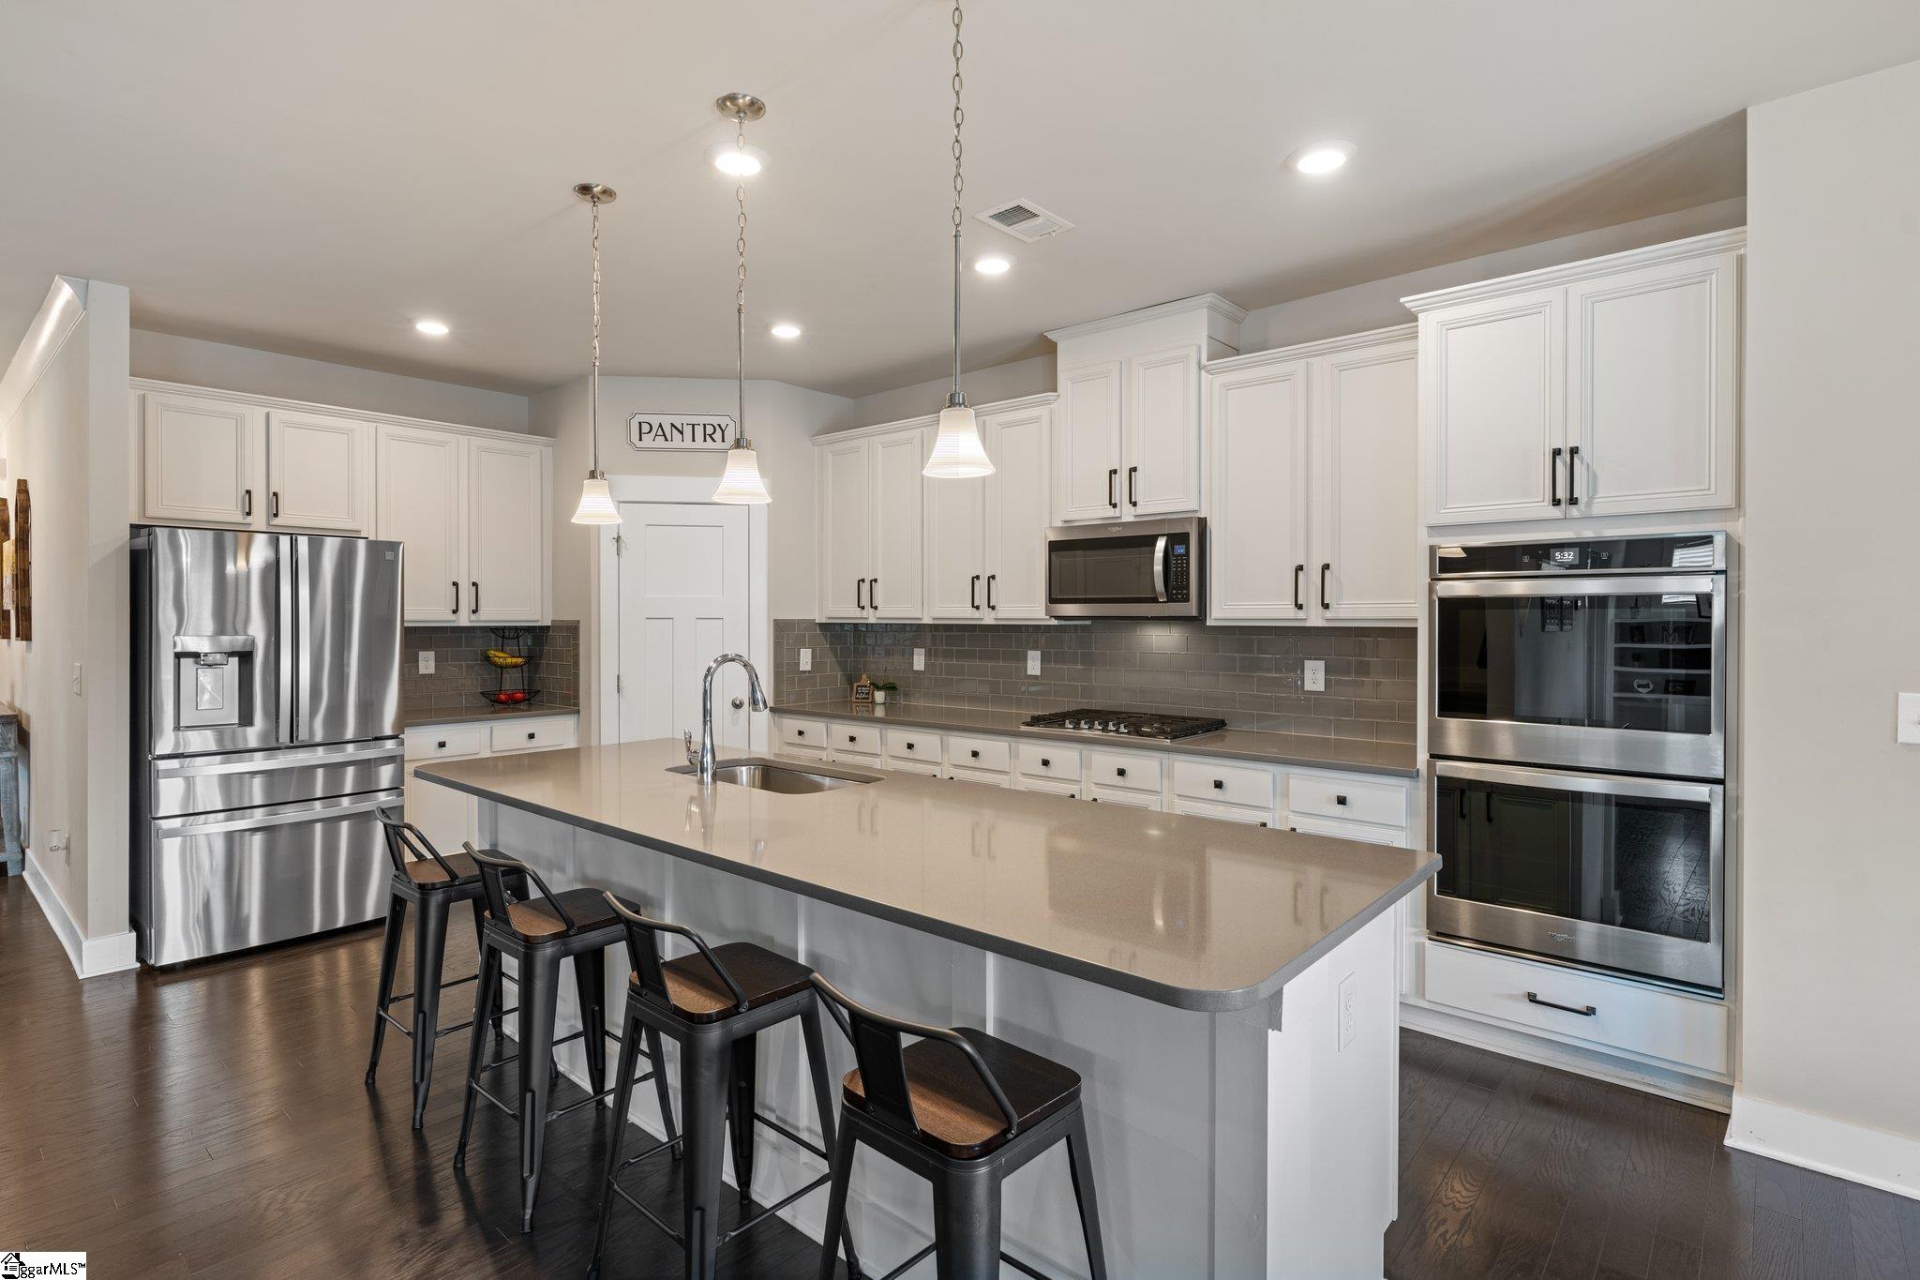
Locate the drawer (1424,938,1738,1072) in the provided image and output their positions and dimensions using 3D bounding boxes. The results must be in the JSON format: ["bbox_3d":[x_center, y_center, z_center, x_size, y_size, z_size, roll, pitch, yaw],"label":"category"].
[{"bbox_3d":[1.962,1.095,3.055,0.776,0.191,0.420,1,2,42],"label":"drawer"}]

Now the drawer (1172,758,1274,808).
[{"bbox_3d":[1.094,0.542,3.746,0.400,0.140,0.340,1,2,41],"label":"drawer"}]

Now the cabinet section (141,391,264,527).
[{"bbox_3d":[-3.486,-0.795,4.379,0.330,0.570,0.435,1,1,41],"label":"cabinet section"}]

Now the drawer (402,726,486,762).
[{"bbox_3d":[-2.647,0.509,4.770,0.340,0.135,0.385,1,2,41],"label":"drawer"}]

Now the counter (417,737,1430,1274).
[{"bbox_3d":[-0.391,0.881,2.512,2.800,0.914,1.010,1,2,41],"label":"counter"}]

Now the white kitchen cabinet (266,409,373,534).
[{"bbox_3d":[-3.112,-0.776,4.595,0.330,0.539,0.420,1,2,41],"label":"white kitchen cabinet"}]

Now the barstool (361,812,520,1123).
[{"bbox_3d":[-1.522,0.921,2.922,0.425,0.850,0.420,1,2,42],"label":"barstool"}]

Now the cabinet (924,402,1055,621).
[{"bbox_3d":[0.231,-0.614,4.885,0.873,1.075,0.354,1,2,42],"label":"cabinet"}]

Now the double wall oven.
[{"bbox_3d":[1.993,0.339,3.092,0.760,1.299,0.580,1,2,41],"label":"double wall oven"}]

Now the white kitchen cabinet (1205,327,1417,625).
[{"bbox_3d":[1.446,-0.594,3.804,0.910,1.075,0.354,1,2,42],"label":"white kitchen cabinet"}]

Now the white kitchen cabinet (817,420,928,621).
[{"bbox_3d":[-0.431,-0.628,5.474,0.899,1.080,0.354,1,2,42],"label":"white kitchen cabinet"}]

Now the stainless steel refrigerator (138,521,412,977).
[{"bbox_3d":[-3.218,0.430,4.448,0.830,1.774,0.907,1,2,42],"label":"stainless steel refrigerator"}]

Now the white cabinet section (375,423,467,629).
[{"bbox_3d":[-2.898,-0.586,5.058,0.330,1.020,0.435,1,1,41],"label":"white cabinet section"}]

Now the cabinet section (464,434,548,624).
[{"bbox_3d":[-2.610,-0.592,5.390,0.330,1.020,0.455,1,1,41],"label":"cabinet section"}]

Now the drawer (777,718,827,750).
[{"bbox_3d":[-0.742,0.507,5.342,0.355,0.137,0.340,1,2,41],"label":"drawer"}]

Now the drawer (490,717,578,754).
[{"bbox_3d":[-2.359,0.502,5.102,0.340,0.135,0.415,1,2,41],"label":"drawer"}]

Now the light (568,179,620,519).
[{"bbox_3d":[-1.149,-0.887,3.040,0.160,1.048,0.160,1,2,42],"label":"light"}]

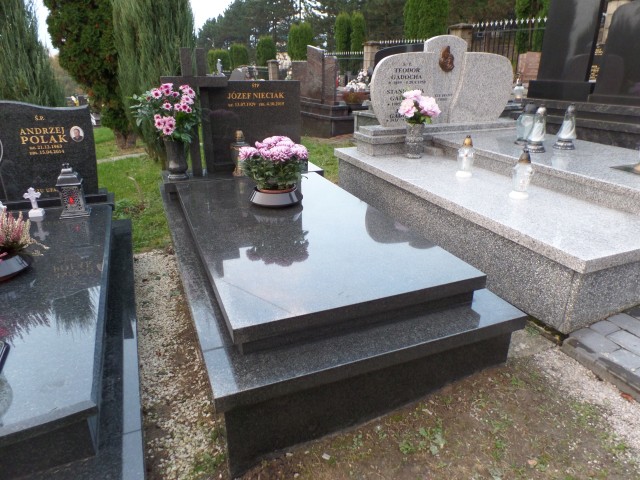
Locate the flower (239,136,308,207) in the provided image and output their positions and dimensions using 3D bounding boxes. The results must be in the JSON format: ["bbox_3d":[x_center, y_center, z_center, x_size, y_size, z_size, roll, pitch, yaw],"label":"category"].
[{"bbox_3d":[-0.241,-0.368,2.264,0.385,0.341,0.363,1,23,0],"label":"flower"}]

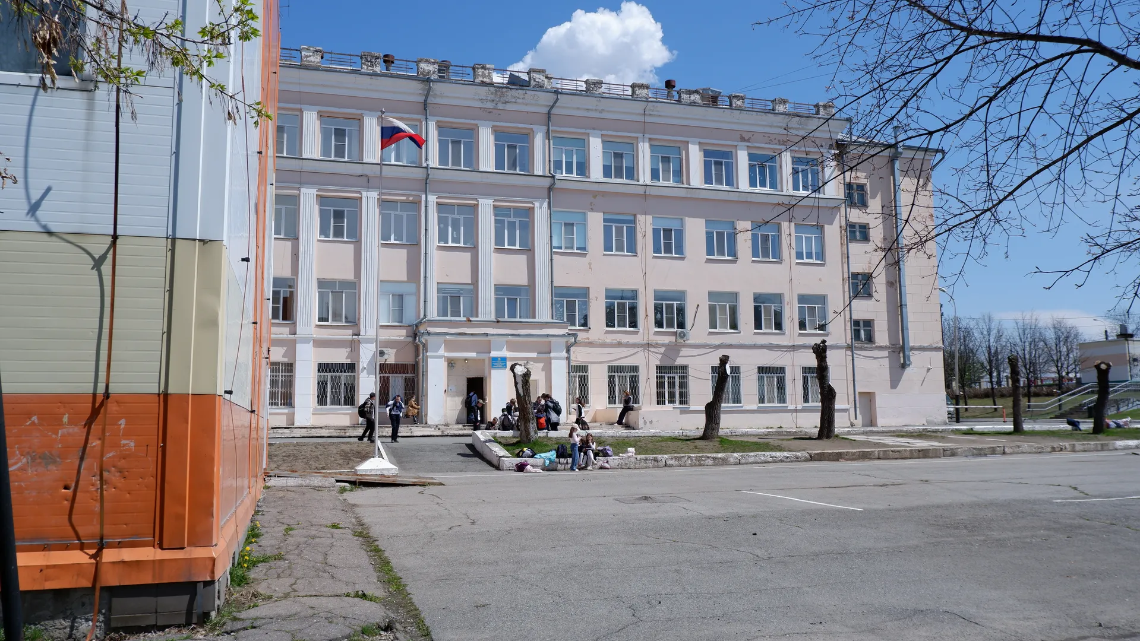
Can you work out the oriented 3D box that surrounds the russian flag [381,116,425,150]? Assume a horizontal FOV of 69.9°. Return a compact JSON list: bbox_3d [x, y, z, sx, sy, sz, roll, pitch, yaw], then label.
[{"bbox_3d":[-4.931,-5.523,24.100,1.330,1.000,0.350,-1,-6,0],"label":"russian flag"}]

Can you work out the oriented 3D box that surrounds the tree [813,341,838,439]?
[{"bbox_3d":[10.742,2.919,34.300,0.750,4.097,0.750,1,-7,-16],"label":"tree"}]

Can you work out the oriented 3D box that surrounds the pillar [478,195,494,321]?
[{"bbox_3d":[-3.942,-2.465,38.293,0.771,6.555,0.250,1,-6,-16],"label":"pillar"}]

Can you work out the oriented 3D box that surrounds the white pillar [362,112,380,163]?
[{"bbox_3d":[-8.602,-7.807,35.245,0.603,2.120,0.200,1,-7,-15],"label":"white pillar"}]

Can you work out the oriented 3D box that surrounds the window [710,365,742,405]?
[{"bbox_3d":[7.388,3.079,38.732,1.617,1.839,0.150,1,-7,-15],"label":"window"}]

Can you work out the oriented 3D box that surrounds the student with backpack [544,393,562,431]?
[{"bbox_3d":[-0.599,3.390,28.900,0.560,1.585,0.450,-2,-7,9],"label":"student with backpack"}]

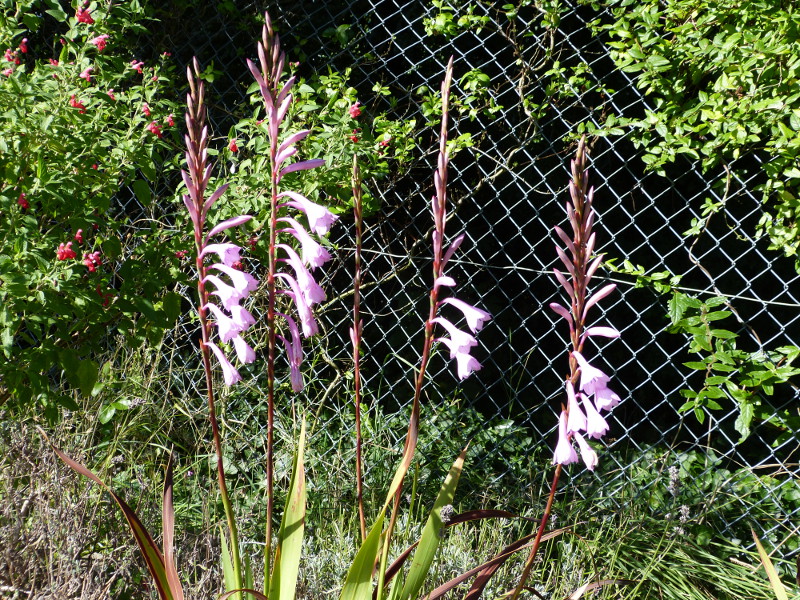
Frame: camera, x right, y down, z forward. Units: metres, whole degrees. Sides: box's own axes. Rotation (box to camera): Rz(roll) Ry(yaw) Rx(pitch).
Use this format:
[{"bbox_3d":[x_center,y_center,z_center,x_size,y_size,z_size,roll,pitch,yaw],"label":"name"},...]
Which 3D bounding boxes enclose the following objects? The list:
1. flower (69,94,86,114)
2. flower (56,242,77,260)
[{"bbox_3d":[-0.711,-0.432,2.400,0.036,0.042,0.034,-2,9,-22],"label":"flower"},{"bbox_3d":[-0.743,-0.107,2.420,0.043,0.038,0.034,-1,9,-17],"label":"flower"}]

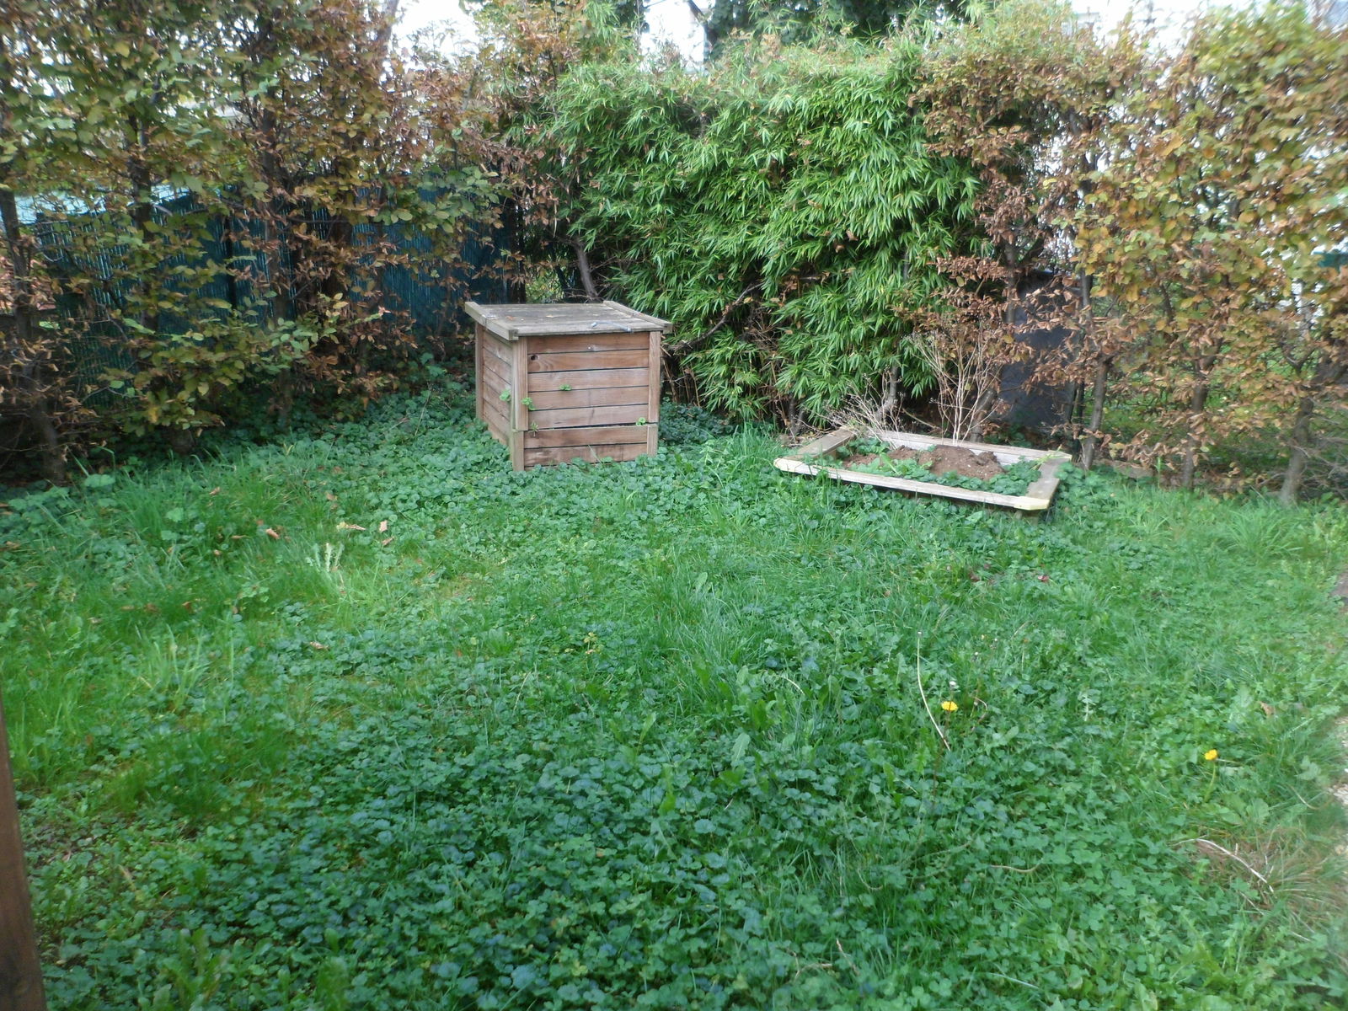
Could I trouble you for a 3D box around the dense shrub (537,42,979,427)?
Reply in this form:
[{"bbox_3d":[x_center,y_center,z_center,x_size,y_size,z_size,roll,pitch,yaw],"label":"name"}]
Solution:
[{"bbox_3d":[0.530,-1.870,7.000,2.750,2.380,1.250,8,18,18],"label":"dense shrub"}]

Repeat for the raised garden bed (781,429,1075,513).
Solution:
[{"bbox_3d":[1.400,-0.180,5.530,1.340,0.170,1.130,10,19,25],"label":"raised garden bed"}]

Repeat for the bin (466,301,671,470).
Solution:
[{"bbox_3d":[-0.633,-0.710,5.850,0.910,0.800,0.950,-5,19,-23],"label":"bin"}]

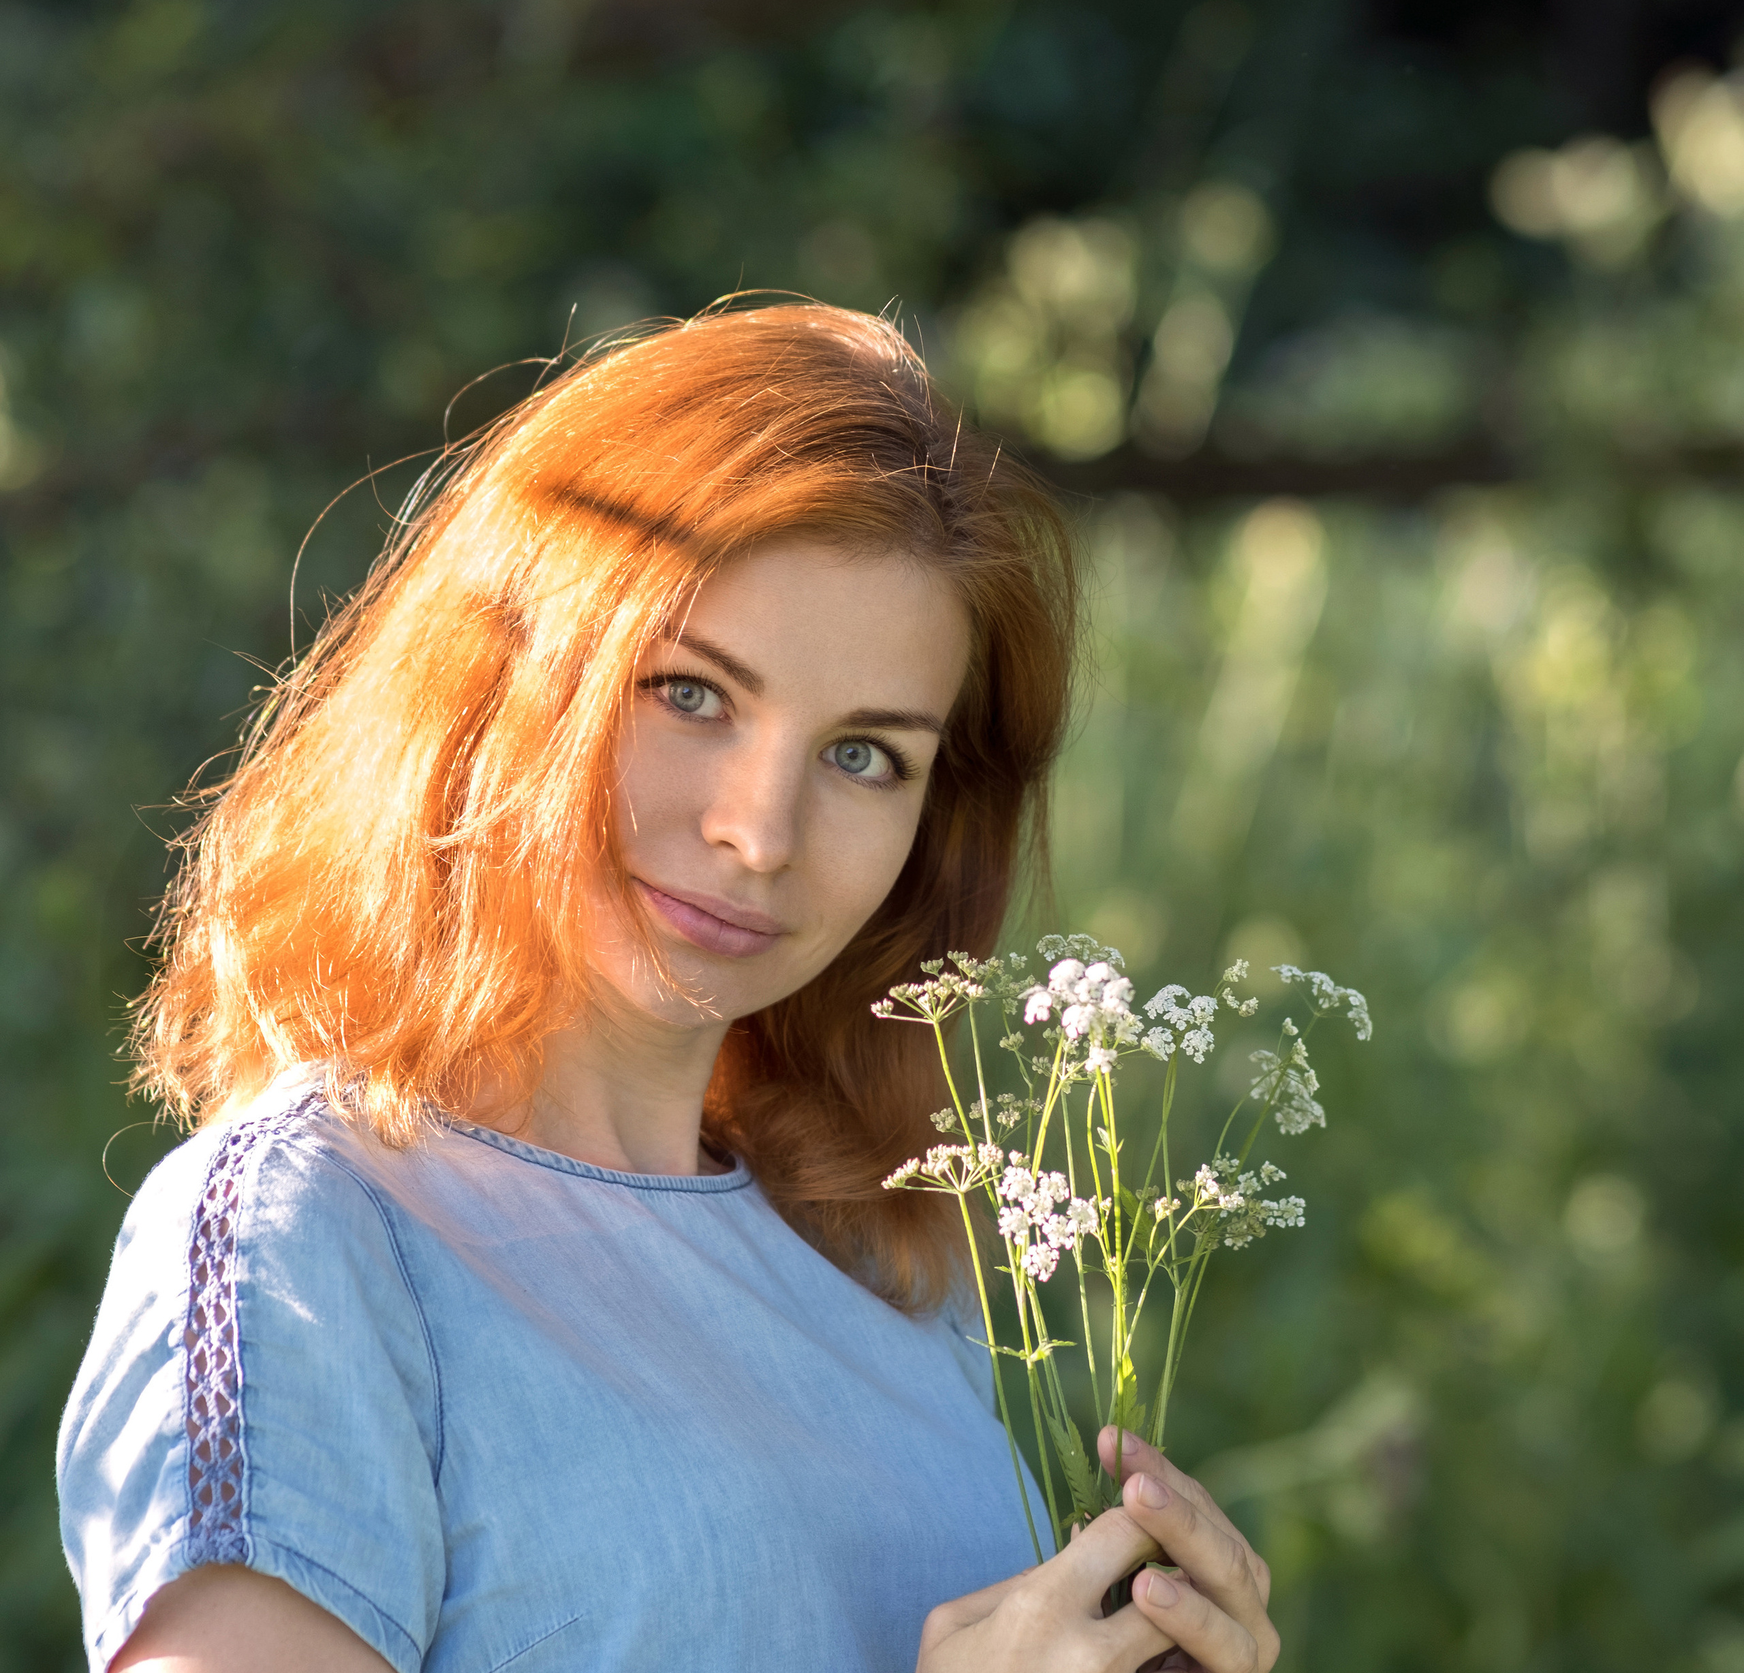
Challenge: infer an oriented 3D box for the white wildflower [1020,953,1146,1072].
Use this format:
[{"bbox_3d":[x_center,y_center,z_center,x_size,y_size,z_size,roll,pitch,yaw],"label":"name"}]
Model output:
[{"bbox_3d":[0.070,0.058,3.060,0.041,0.041,0.036,0,3,-6],"label":"white wildflower"}]

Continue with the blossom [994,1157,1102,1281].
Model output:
[{"bbox_3d":[0.058,0.126,3.050,0.036,0.040,0.030,0,3,-6],"label":"blossom"}]

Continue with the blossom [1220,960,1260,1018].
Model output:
[{"bbox_3d":[0.122,0.050,3.070,0.013,0.019,0.014,-1,3,-11],"label":"blossom"}]

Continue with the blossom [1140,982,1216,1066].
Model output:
[{"bbox_3d":[0.101,0.062,3.070,0.025,0.028,0.023,0,3,-6],"label":"blossom"}]

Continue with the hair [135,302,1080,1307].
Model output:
[{"bbox_3d":[-0.089,-0.011,3.150,0.285,0.325,0.255,11,3,-19],"label":"hair"}]

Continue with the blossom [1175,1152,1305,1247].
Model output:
[{"bbox_3d":[0.122,0.121,3.070,0.043,0.032,0.038,-1,3,-11],"label":"blossom"}]

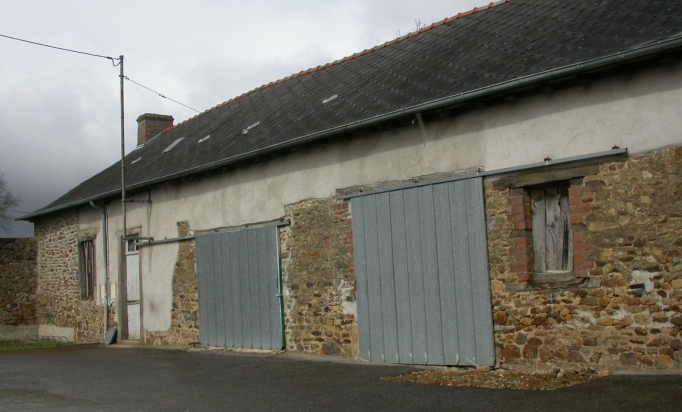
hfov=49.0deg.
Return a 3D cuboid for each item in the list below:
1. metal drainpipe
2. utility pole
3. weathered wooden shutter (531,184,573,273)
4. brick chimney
[{"bbox_3d":[-5.252,1.371,16.289,0.377,2.915,0.100,2,-8,-42],"label":"metal drainpipe"},{"bbox_3d":[-4.248,-0.205,14.669,0.080,5.633,0.080,2,-8,-42],"label":"utility pole"},{"bbox_3d":[2.377,0.255,8.407,0.050,0.972,0.522,2,-8,-42],"label":"weathered wooden shutter"},{"bbox_3d":[-5.398,-2.196,21.808,0.943,0.884,0.486,2,-8,-42],"label":"brick chimney"}]

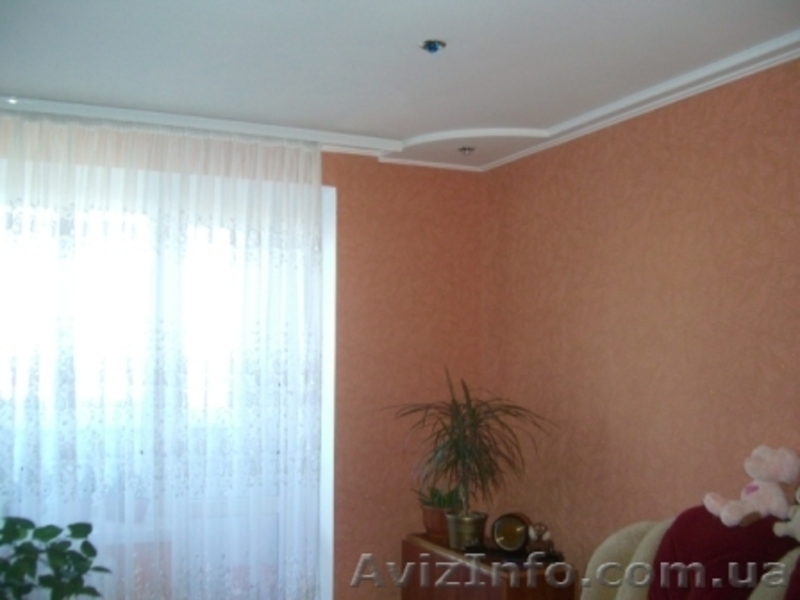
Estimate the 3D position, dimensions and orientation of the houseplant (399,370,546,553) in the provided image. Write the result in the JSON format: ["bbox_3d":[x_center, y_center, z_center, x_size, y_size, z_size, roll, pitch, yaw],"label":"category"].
[{"bbox_3d":[0.300,0.692,3.822,0.660,0.759,0.600,0,-3,4],"label":"houseplant"}]

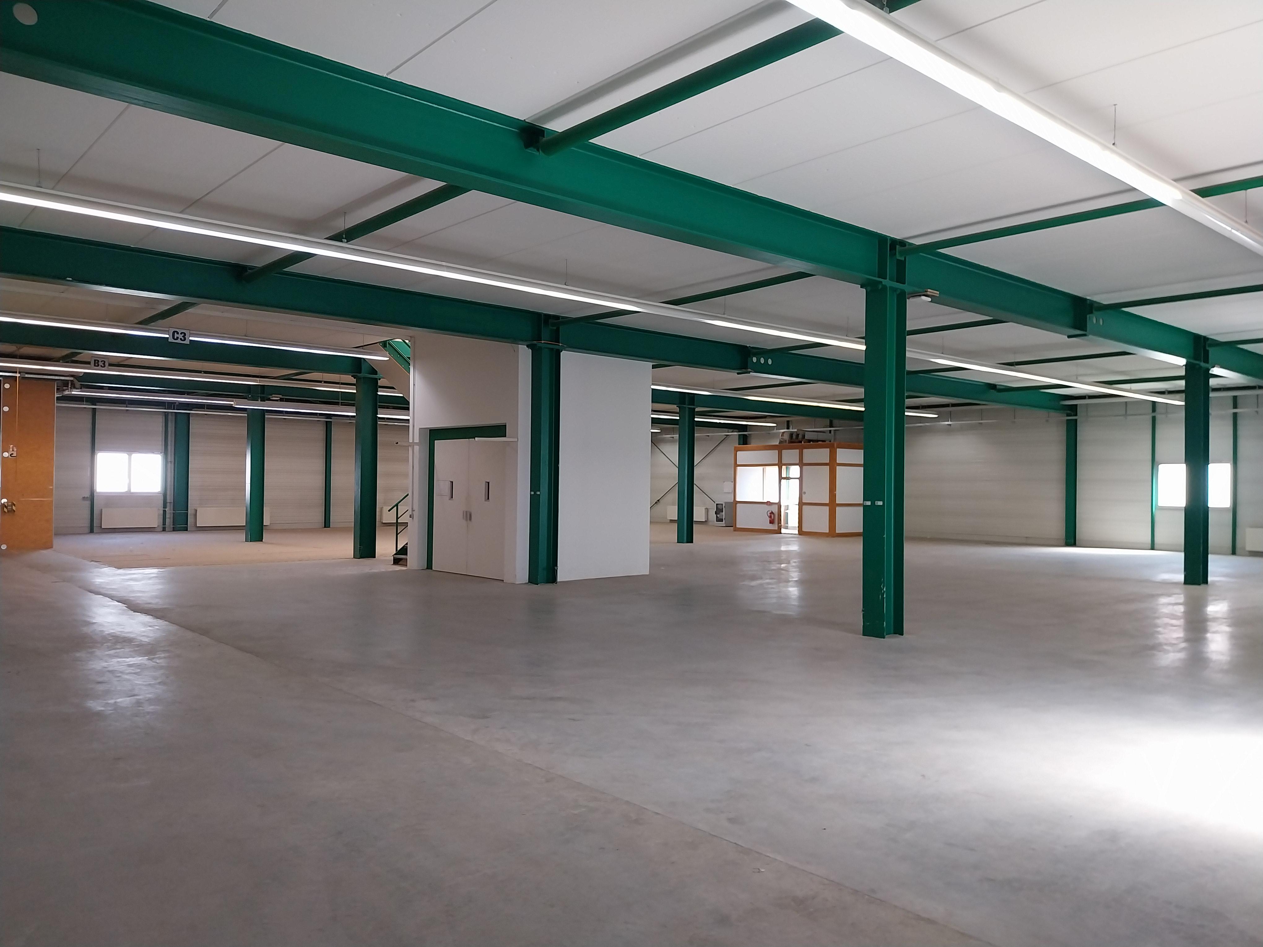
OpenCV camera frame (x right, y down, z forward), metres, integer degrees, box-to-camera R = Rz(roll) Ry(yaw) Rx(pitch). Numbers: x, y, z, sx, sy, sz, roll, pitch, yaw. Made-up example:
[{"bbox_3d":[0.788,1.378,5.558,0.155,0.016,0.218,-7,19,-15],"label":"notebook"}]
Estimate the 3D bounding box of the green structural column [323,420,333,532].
[{"bbox_3d":[-11.026,-0.018,34.471,0.120,3.985,0.150,1,-1,-41],"label":"green structural column"}]

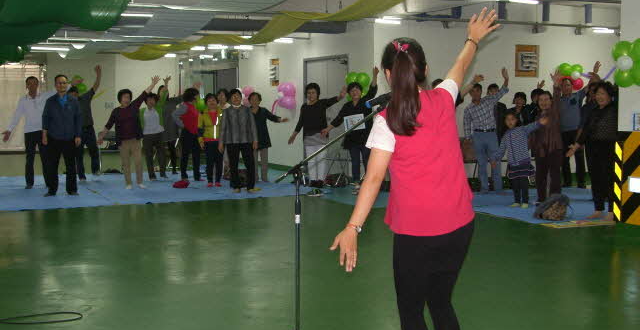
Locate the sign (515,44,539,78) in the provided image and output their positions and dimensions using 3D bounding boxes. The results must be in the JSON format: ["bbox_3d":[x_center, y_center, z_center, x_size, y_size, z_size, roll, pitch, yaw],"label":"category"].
[{"bbox_3d":[3.785,-1.898,15.200,0.500,0.590,0.050,-2,5,-24],"label":"sign"}]

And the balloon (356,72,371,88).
[{"bbox_3d":[0.753,-1.488,14.400,0.235,0.250,0.235,0,4,3],"label":"balloon"}]

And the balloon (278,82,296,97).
[{"bbox_3d":[-0.648,-1.510,16.600,0.320,0.280,0.290,0,4,-2],"label":"balloon"}]

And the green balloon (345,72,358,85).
[{"bbox_3d":[0.545,-1.497,14.400,0.235,0.250,0.235,0,4,2],"label":"green balloon"}]

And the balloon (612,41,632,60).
[{"bbox_3d":[3.239,-1.216,8.900,0.210,0.205,0.210,2,4,20],"label":"balloon"}]

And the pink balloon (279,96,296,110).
[{"bbox_3d":[-0.648,-1.247,16.600,0.320,0.260,0.290,0,4,-2],"label":"pink balloon"}]

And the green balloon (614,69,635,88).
[{"bbox_3d":[3.257,-0.931,8.900,0.210,0.205,0.210,2,5,20],"label":"green balloon"}]

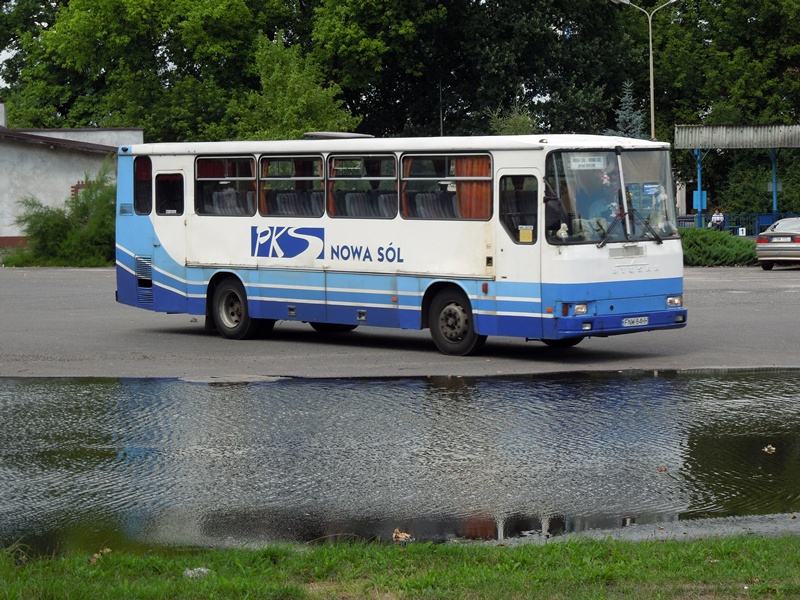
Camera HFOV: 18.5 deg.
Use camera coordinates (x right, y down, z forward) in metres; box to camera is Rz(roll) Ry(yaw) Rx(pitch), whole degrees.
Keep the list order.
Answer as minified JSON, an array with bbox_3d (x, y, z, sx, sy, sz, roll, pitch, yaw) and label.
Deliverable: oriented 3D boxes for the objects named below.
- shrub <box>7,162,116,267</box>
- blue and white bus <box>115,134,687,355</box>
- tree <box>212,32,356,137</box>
[{"bbox_3d":[-8.918,-2.348,66.500,3.500,2.850,3.000,-1,3,0],"label":"shrub"},{"bbox_3d":[-0.292,-0.905,36.229,2.500,3.020,10.150,-4,4,-41],"label":"blue and white bus"},{"bbox_3d":[-3.739,-5.176,80.000,4.900,7.000,4.700,-1,3,0],"label":"tree"}]

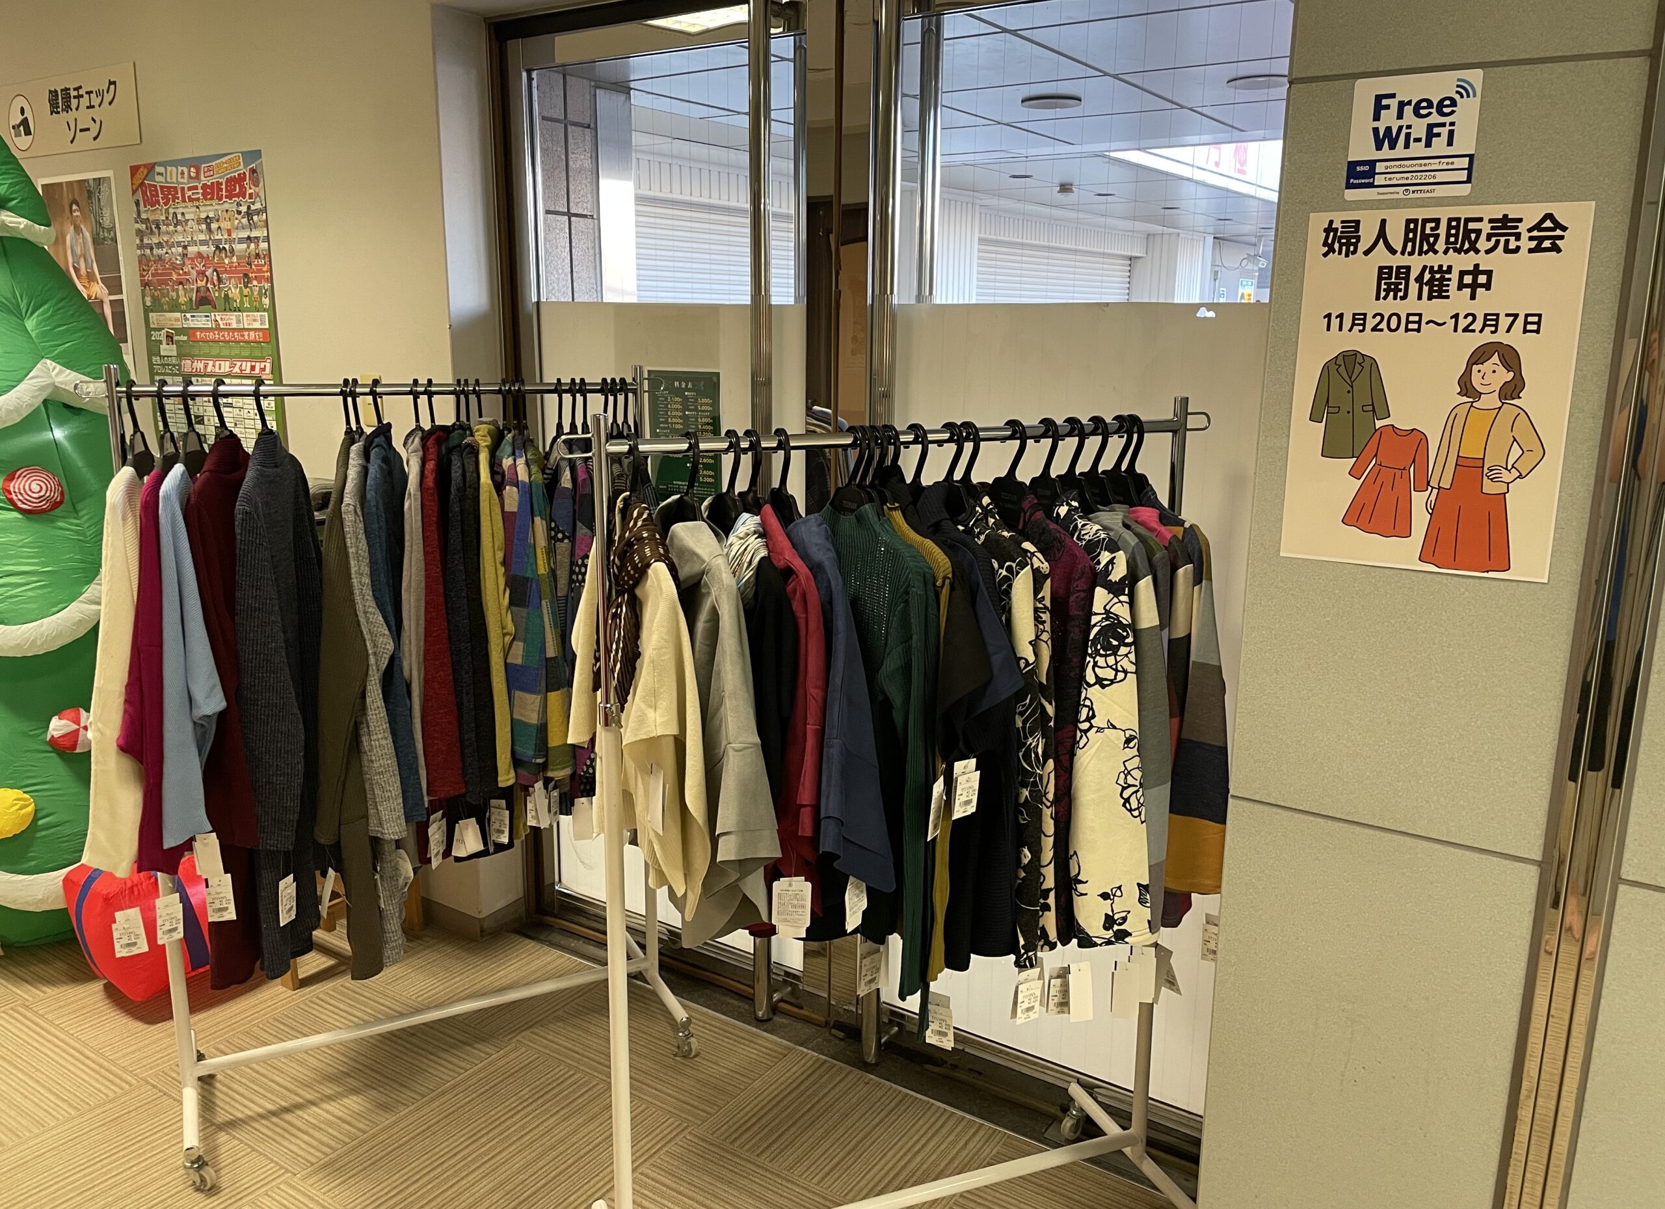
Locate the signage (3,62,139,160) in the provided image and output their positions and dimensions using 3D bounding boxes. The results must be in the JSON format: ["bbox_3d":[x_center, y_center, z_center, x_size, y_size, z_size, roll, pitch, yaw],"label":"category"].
[{"bbox_3d":[-2.098,-1.338,3.418,0.765,0.200,0.012,9,15,33],"label":"signage"}]

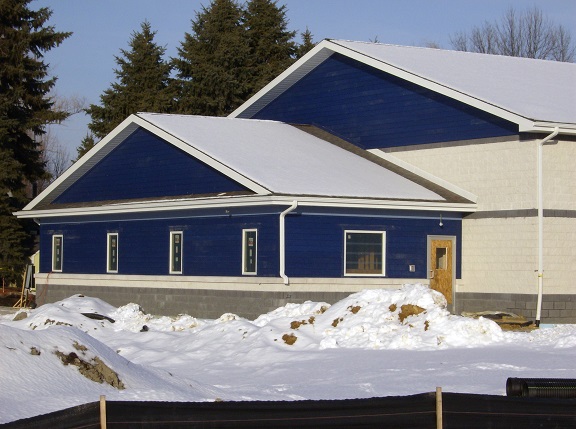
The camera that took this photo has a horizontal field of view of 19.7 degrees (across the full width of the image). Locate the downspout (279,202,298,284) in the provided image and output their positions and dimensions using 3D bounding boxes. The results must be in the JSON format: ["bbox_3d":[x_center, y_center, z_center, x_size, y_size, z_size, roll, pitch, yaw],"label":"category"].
[{"bbox_3d":[0.024,0.729,42.811,0.120,2.173,0.710,2,-2,-32],"label":"downspout"}]

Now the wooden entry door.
[{"bbox_3d":[4.206,1.666,45.853,0.830,1.900,0.050,2,-2,-32],"label":"wooden entry door"}]

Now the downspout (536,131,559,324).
[{"bbox_3d":[6.762,0.325,43.209,0.170,5.200,0.700,2,-2,-32],"label":"downspout"}]

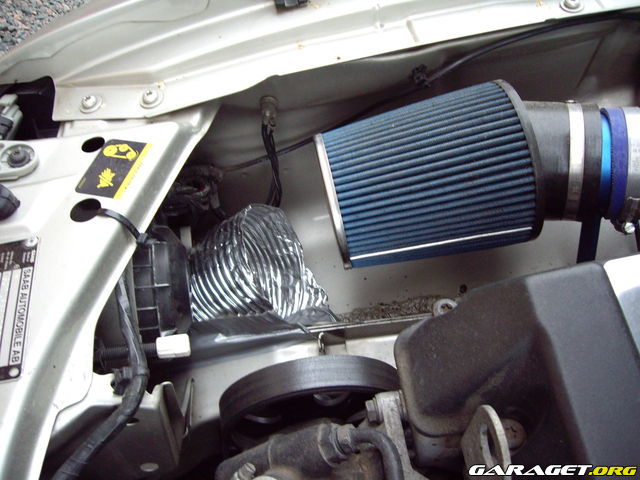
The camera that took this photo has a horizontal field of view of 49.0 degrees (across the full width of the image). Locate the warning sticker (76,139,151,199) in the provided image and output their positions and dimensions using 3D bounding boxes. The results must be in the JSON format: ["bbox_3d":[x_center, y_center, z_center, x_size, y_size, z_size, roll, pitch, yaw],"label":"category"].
[{"bbox_3d":[-0.165,-0.058,0.566,0.041,0.001,0.065,6,49,13],"label":"warning sticker"}]

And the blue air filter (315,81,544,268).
[{"bbox_3d":[0.082,-0.047,0.568,0.152,0.133,0.133,-13,44,-2],"label":"blue air filter"}]

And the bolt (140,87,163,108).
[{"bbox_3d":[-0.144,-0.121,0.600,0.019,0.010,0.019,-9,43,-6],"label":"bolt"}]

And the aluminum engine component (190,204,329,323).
[{"bbox_3d":[-0.055,0.021,0.625,0.120,0.090,0.088,-9,43,-6],"label":"aluminum engine component"}]

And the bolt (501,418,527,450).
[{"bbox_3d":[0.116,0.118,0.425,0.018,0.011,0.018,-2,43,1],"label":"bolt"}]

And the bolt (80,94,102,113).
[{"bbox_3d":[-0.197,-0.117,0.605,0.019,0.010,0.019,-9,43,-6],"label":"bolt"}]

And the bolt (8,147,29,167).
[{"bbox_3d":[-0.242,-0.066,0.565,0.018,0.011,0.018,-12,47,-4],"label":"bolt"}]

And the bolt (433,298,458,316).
[{"bbox_3d":[0.105,0.058,0.585,0.021,0.009,0.021,-9,43,-6],"label":"bolt"}]

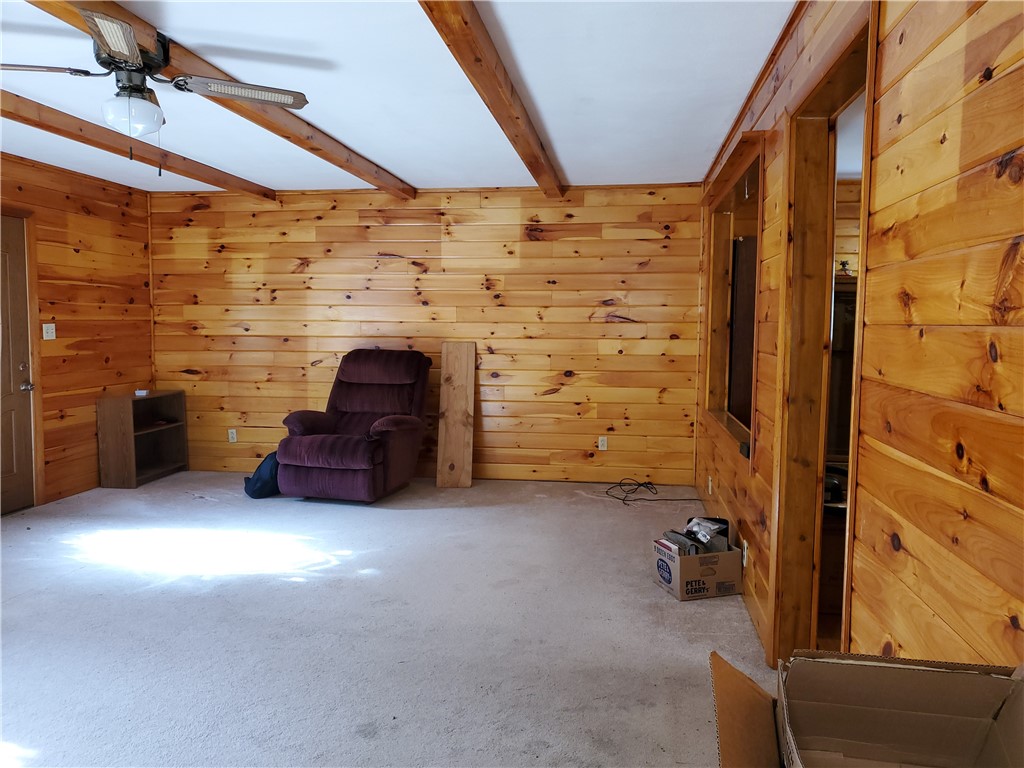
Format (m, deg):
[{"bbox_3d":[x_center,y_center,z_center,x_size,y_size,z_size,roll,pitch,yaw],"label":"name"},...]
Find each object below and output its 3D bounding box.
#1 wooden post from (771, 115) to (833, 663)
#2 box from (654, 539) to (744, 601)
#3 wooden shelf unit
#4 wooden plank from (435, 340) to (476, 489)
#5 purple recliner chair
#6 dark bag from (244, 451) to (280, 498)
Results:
[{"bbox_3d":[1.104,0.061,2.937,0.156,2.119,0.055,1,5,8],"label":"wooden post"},{"bbox_3d":[0.948,0.927,3.929,0.344,0.227,0.310,-1,5,-18],"label":"box"},{"bbox_3d":[-3.078,0.449,6.453,0.307,0.710,0.719,1,5,8],"label":"wooden shelf unit"},{"bbox_3d":[-0.453,0.249,6.348,0.283,1.214,0.026,0,-11,6],"label":"wooden plank"},{"bbox_3d":[-1.239,0.299,6.143,0.865,1.083,0.936,2,5,21],"label":"purple recliner chair"},{"bbox_3d":[-1.890,0.685,5.987,0.302,0.332,0.362,2,5,21],"label":"dark bag"}]

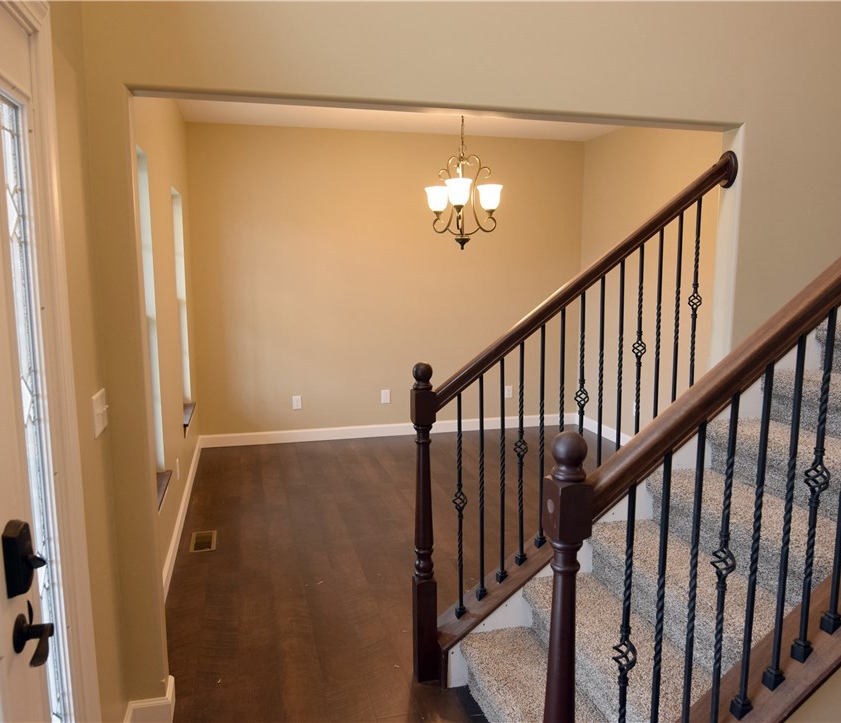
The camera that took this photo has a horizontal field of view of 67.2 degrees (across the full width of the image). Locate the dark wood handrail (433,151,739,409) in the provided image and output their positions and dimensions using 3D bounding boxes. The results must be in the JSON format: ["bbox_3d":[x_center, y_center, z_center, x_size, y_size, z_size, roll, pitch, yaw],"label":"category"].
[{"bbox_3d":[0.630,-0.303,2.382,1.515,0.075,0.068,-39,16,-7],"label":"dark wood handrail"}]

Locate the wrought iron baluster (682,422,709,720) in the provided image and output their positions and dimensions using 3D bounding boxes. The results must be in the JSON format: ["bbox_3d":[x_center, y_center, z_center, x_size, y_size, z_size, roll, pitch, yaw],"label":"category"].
[{"bbox_3d":[0.638,0.569,1.484,0.032,0.873,0.032,-3,9,-15],"label":"wrought iron baluster"}]

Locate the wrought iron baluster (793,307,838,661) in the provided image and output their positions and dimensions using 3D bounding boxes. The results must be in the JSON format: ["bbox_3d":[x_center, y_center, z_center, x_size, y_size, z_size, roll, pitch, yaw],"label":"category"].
[{"bbox_3d":[0.982,0.318,1.567,0.048,0.895,0.048,-3,9,-15],"label":"wrought iron baluster"}]

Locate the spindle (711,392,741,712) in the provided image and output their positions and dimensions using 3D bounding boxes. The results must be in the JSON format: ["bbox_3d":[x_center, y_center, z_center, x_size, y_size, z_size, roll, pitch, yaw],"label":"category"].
[{"bbox_3d":[0.719,0.503,1.498,0.052,0.873,0.052,-3,9,-15],"label":"spindle"}]

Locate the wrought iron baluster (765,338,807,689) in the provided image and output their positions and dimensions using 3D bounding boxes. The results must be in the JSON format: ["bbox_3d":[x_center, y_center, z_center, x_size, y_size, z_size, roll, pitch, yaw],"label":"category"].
[{"bbox_3d":[0.899,0.384,1.554,0.032,0.895,0.032,-3,9,-15],"label":"wrought iron baluster"}]

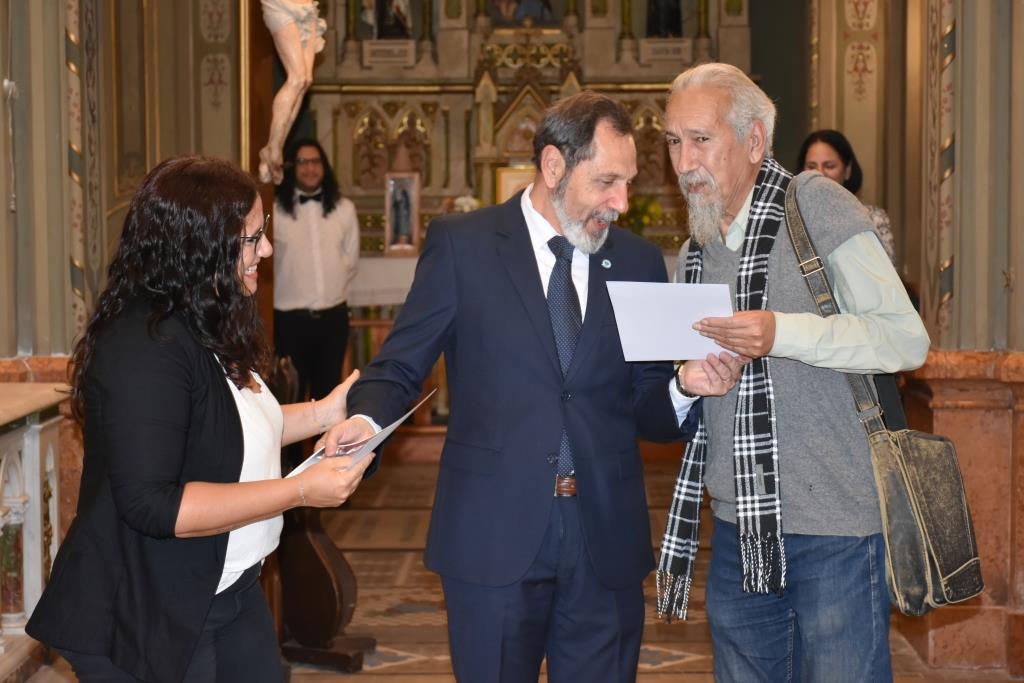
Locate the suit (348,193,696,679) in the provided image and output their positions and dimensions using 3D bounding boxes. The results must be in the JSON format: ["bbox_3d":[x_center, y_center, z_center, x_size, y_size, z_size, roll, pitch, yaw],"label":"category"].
[{"bbox_3d":[0.021,0.472,3.874,0.600,1.480,0.440,-1,4,-12],"label":"suit"}]

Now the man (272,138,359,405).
[{"bbox_3d":[-0.870,-0.011,9.373,0.480,1.740,0.320,-1,4,-5],"label":"man"}]

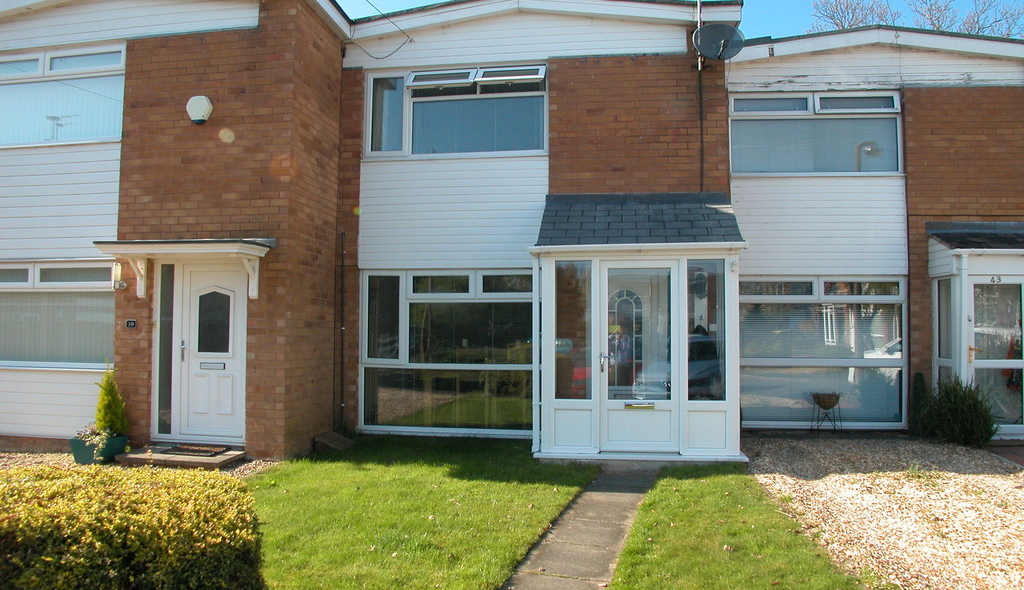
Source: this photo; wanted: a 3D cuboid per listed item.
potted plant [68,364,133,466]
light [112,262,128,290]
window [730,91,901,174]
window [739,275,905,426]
[{"bbox_3d":[-4.430,1.283,10.484,0.430,1.020,0.430,0,-2,12],"label":"potted plant"},{"bbox_3d":[-4.375,-0.216,10.910,0.130,0.300,0.140,0,-2,12],"label":"light"},{"bbox_3d":[4.025,-2.141,12.926,2.290,1.160,0.100,0,-3,11],"label":"window"},{"bbox_3d":[4.092,0.737,13.075,2.220,1.980,0.090,0,-2,12],"label":"window"}]

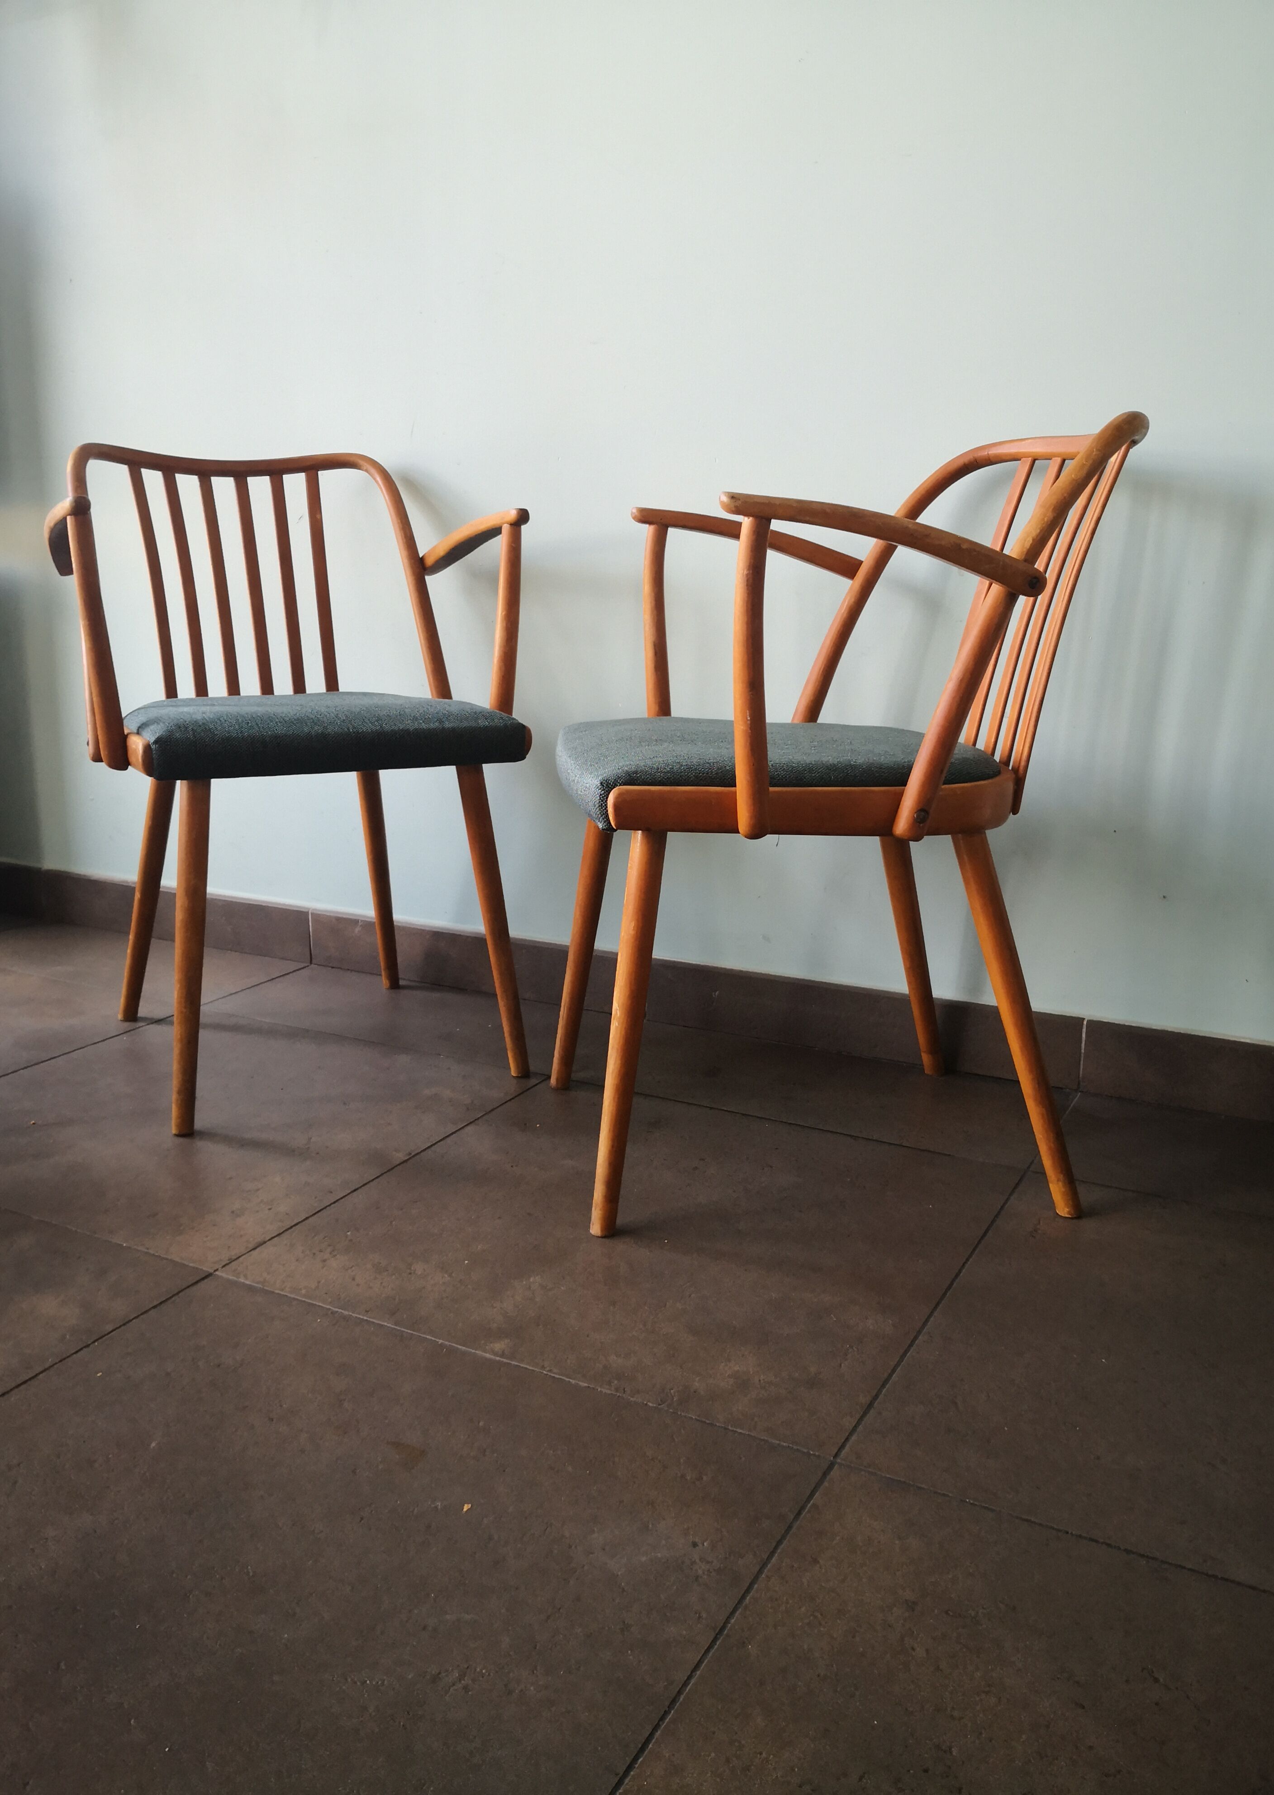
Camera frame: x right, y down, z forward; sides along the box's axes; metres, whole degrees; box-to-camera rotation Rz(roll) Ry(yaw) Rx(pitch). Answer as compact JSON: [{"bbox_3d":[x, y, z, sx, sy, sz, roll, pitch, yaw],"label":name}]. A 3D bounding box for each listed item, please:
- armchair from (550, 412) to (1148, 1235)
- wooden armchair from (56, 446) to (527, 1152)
[{"bbox_3d":[0.208,-0.102,1.523,0.565,0.785,0.550,-1,13,-8],"label":"armchair"},{"bbox_3d":[-0.462,-0.185,1.854,0.550,0.785,0.565,-6,15,-29],"label":"wooden armchair"}]

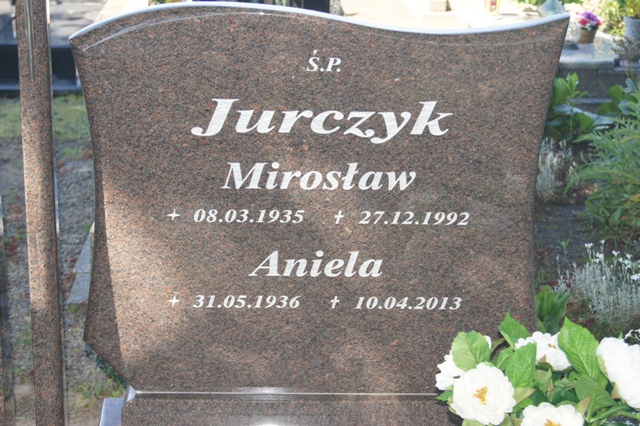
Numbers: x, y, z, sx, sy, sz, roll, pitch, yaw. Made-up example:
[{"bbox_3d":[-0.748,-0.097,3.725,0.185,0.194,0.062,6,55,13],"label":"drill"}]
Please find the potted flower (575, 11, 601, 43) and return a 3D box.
[{"bbox_3d":[1.421,-0.983,6.300,0.137,0.163,0.135,1,21,-4],"label":"potted flower"}]

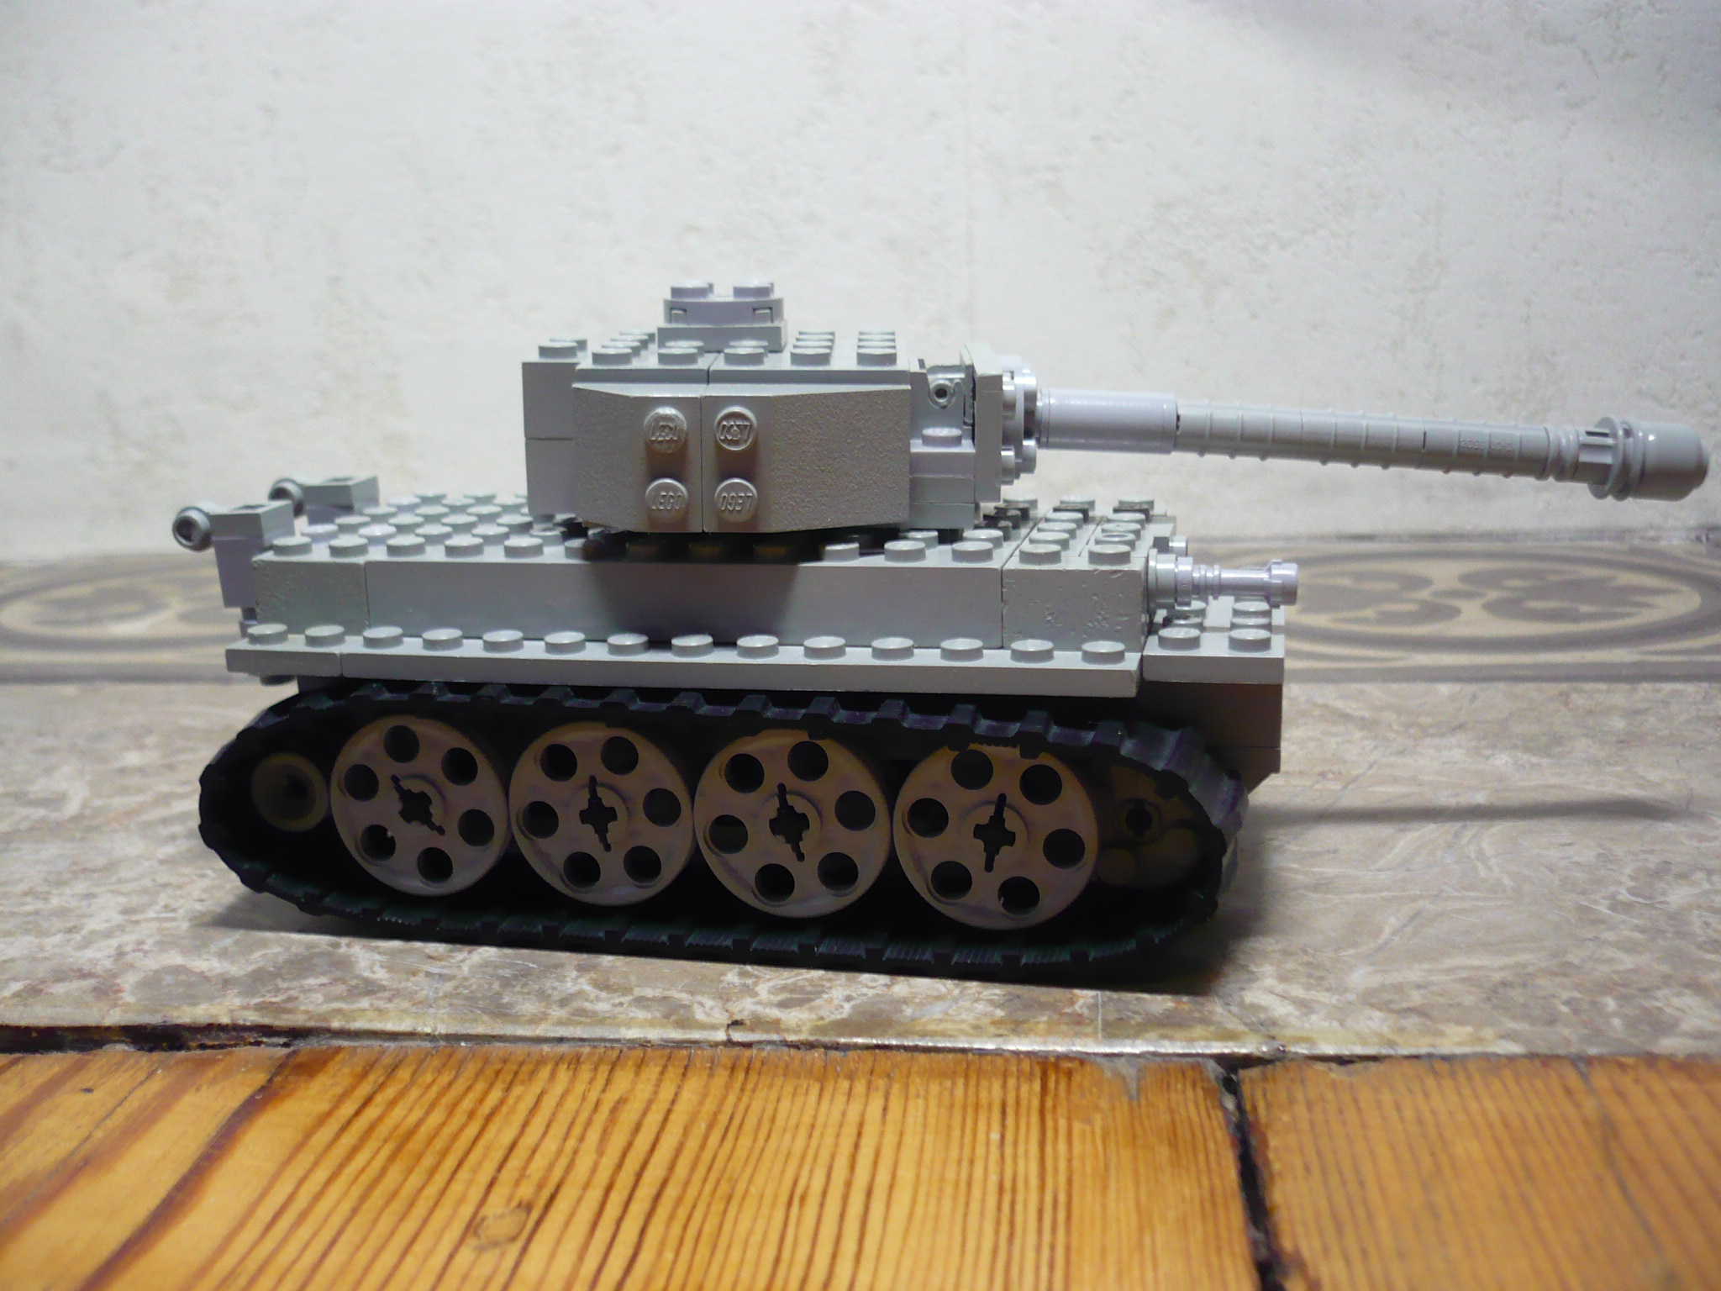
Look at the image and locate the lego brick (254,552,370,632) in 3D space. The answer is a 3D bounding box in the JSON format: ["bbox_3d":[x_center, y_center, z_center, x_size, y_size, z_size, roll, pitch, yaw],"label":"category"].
[{"bbox_3d":[-0.069,-0.007,0.223,0.016,0.011,0.008,1,14,13],"label":"lego brick"}]

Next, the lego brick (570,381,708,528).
[{"bbox_3d":[-0.026,-0.022,0.204,0.016,0.016,0.011,0,15,0],"label":"lego brick"}]

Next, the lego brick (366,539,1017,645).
[{"bbox_3d":[-0.022,-0.007,0.213,0.080,0.011,0.008,1,14,13],"label":"lego brick"}]

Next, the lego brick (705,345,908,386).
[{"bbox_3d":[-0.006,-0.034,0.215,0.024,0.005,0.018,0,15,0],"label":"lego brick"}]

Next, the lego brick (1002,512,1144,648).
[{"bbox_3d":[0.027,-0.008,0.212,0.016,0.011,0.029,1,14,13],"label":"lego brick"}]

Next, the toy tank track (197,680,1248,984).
[{"bbox_3d":[-0.019,0.019,0.215,0.131,0.033,0.016,1,14,13],"label":"toy tank track"}]

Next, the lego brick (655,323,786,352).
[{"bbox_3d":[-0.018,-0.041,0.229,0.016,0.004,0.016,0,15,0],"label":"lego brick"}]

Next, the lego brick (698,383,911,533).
[{"bbox_3d":[-0.006,-0.022,0.204,0.024,0.016,0.011,0,15,0],"label":"lego brick"}]

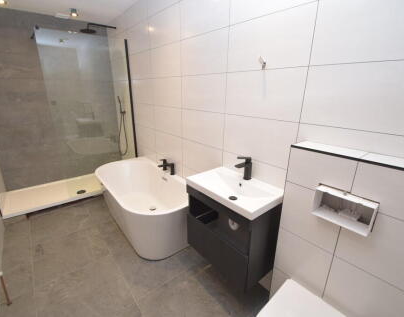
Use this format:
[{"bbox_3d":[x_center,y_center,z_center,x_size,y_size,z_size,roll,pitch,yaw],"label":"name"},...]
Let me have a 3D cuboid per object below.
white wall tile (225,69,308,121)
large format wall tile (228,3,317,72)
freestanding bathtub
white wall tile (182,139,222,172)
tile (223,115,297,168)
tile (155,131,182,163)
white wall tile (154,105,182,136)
[{"bbox_3d":[0.390,-0.431,1.345,0.011,0.304,0.597,-15,25,-38],"label":"white wall tile"},{"bbox_3d":[0.390,-0.709,1.237,0.010,0.300,0.600,-15,25,-38],"label":"large format wall tile"},{"bbox_3d":[-0.682,0.521,2.344,0.765,0.590,1.540,-15,25,-38],"label":"freestanding bathtub"},{"bbox_3d":[-0.008,-0.012,1.962,0.010,0.300,0.600,-15,25,-38],"label":"white wall tile"},{"bbox_3d":[0.388,-0.144,1.444,0.011,0.304,0.597,-15,25,-38],"label":"tile"},{"bbox_3d":[-0.393,-0.156,2.396,0.011,0.304,0.597,-15,25,-38],"label":"tile"},{"bbox_3d":[-0.394,-0.448,2.294,0.010,0.300,0.600,-15,25,-38],"label":"white wall tile"}]

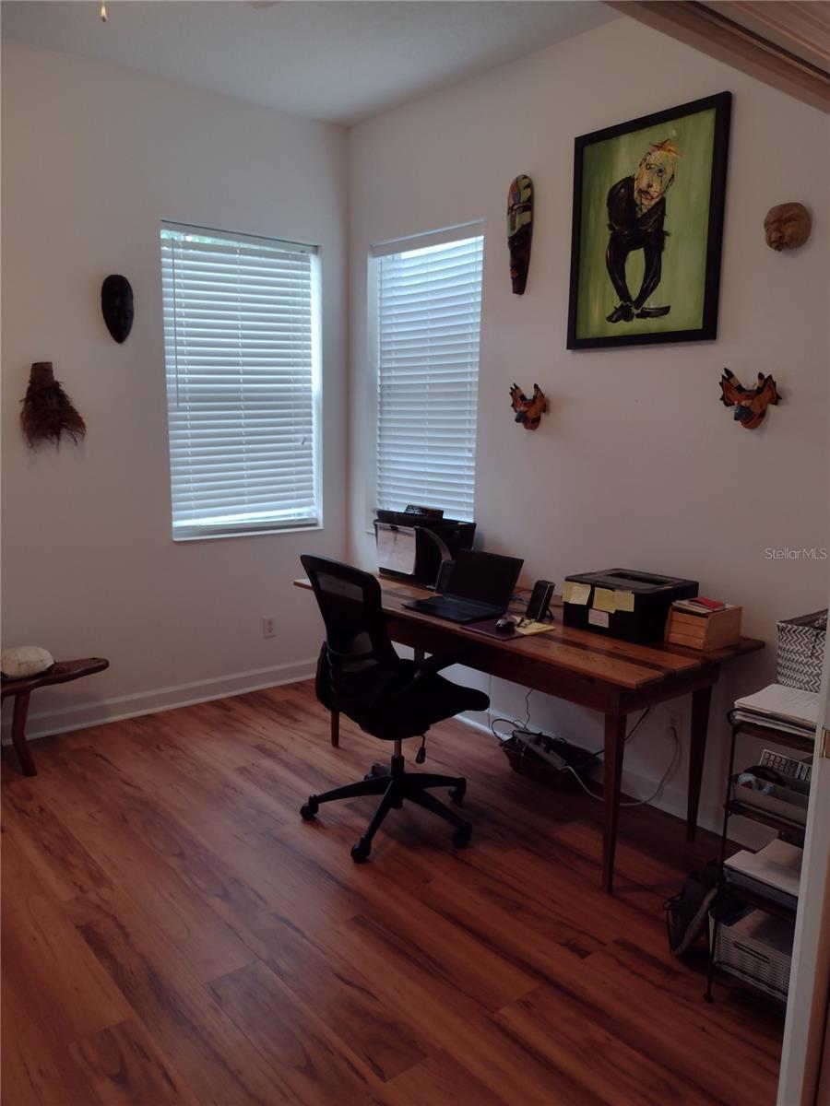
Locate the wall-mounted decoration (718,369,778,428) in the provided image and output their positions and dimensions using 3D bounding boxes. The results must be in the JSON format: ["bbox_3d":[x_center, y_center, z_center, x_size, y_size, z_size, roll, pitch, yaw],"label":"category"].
[{"bbox_3d":[1.127,-0.530,2.942,0.100,0.205,0.210,-7,13,-38],"label":"wall-mounted decoration"}]

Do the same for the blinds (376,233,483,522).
[{"bbox_3d":[0.081,-0.828,4.445,0.061,1.499,0.841,-7,12,-38],"label":"blinds"}]

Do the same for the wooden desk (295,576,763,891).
[{"bbox_3d":[0.355,0.607,3.482,0.775,0.776,1.830,-7,13,-38],"label":"wooden desk"}]

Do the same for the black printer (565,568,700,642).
[{"bbox_3d":[0.810,0.189,3.225,0.356,0.180,0.347,10,13,44],"label":"black printer"}]

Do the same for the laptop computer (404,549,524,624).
[{"bbox_3d":[0.187,0.119,3.418,0.322,0.205,0.356,-7,13,-38],"label":"laptop computer"}]

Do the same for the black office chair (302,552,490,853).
[{"bbox_3d":[-0.082,0.517,3.258,0.660,1.020,0.670,-7,13,-38],"label":"black office chair"}]

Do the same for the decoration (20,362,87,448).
[{"bbox_3d":[-1.611,-0.665,3.894,0.282,0.385,0.122,-7,12,-38],"label":"decoration"}]

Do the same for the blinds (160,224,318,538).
[{"bbox_3d":[-0.891,-0.859,4.519,0.893,1.530,0.110,-7,13,-38],"label":"blinds"}]

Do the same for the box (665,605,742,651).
[{"bbox_3d":[1.009,0.250,3.016,0.209,0.134,0.159,-7,12,-38],"label":"box"}]

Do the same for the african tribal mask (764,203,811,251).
[{"bbox_3d":[1.197,-1.068,2.814,0.091,0.152,0.147,-7,12,-38],"label":"african tribal mask"}]

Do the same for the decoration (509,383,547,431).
[{"bbox_3d":[0.474,-0.639,3.781,0.091,0.201,0.201,-7,12,-38],"label":"decoration"}]

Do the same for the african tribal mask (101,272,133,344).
[{"bbox_3d":[-1.374,-1.141,4.030,0.144,0.316,0.081,-7,12,-38],"label":"african tribal mask"}]

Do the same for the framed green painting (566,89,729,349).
[{"bbox_3d":[0.853,-1.198,3.239,0.030,0.812,0.686,-7,13,-38],"label":"framed green painting"}]

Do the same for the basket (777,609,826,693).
[{"bbox_3d":[1.179,0.281,2.348,0.320,0.200,0.250,-7,13,-38],"label":"basket"}]

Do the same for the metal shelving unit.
[{"bbox_3d":[1.164,0.791,2.345,0.680,0.828,0.330,-7,13,-38],"label":"metal shelving unit"}]

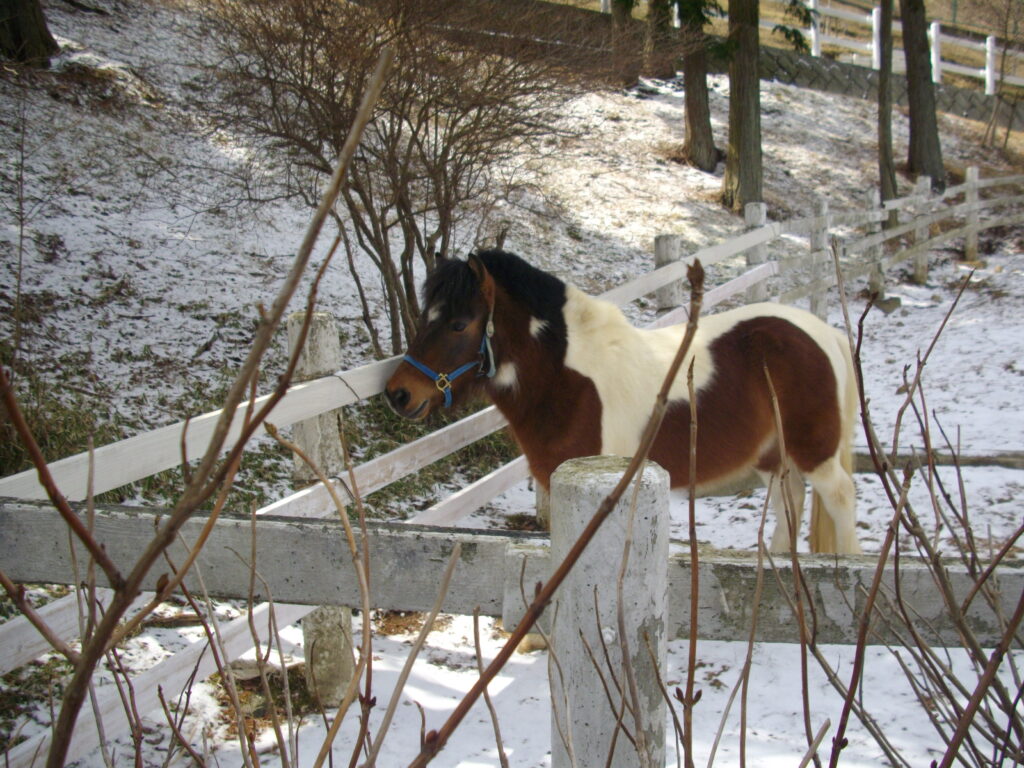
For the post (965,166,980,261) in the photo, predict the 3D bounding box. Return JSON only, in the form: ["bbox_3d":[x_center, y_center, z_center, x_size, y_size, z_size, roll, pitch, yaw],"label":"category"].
[{"bbox_3d":[5.973,-2.214,14.247,0.152,1.200,0.152,5,11,38],"label":"post"}]

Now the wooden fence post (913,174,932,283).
[{"bbox_3d":[4.818,-1.816,12.829,0.152,1.200,0.152,5,11,37],"label":"wooden fence post"}]

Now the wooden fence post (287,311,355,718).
[{"bbox_3d":[-0.579,0.389,3.331,0.152,1.200,0.152,-1,9,0],"label":"wooden fence post"}]

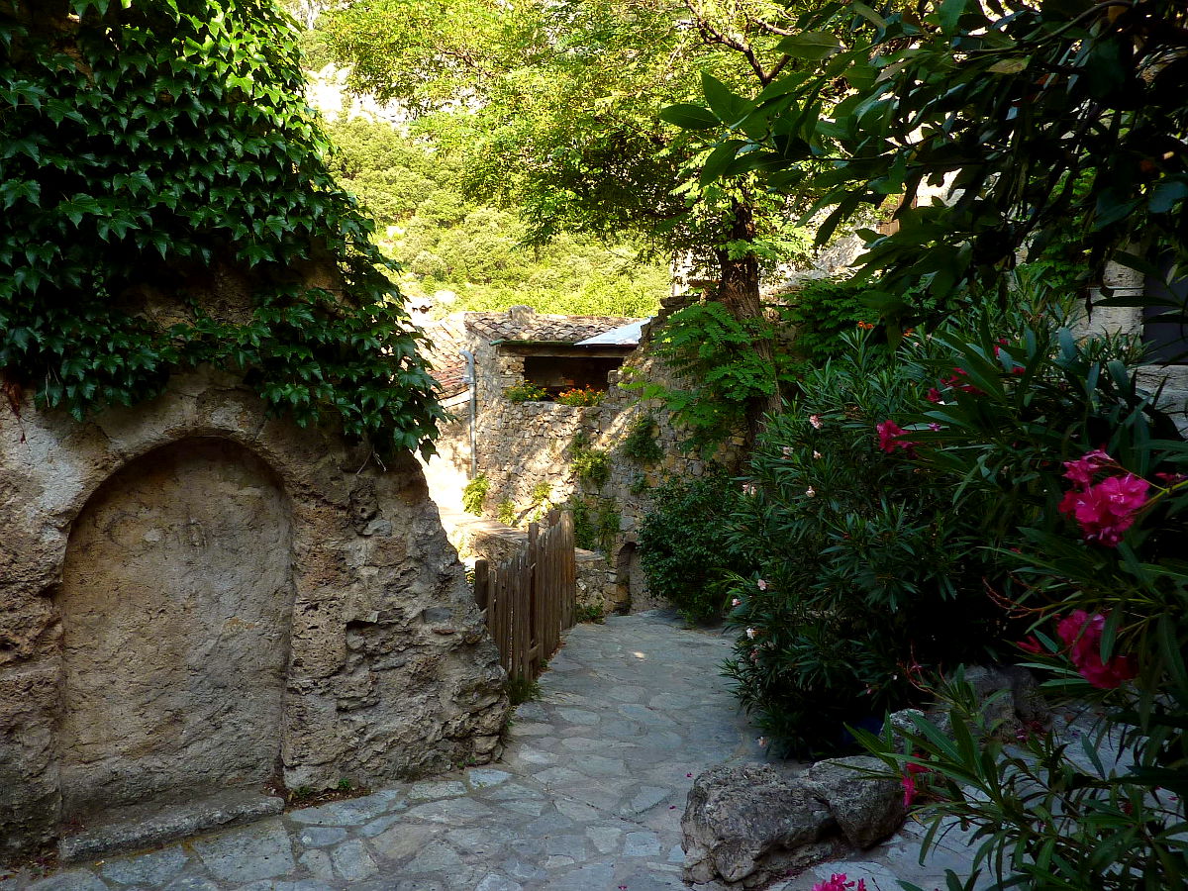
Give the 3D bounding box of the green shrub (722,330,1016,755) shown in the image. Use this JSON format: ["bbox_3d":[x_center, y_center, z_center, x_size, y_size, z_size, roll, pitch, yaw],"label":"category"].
[{"bbox_3d":[1.780,0.500,5.500,1.850,2.450,1.700,0,-1,6],"label":"green shrub"}]

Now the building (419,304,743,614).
[{"bbox_3d":[-0.250,0.000,14.700,4.900,5.000,4.200,0,-2,-7],"label":"building"}]

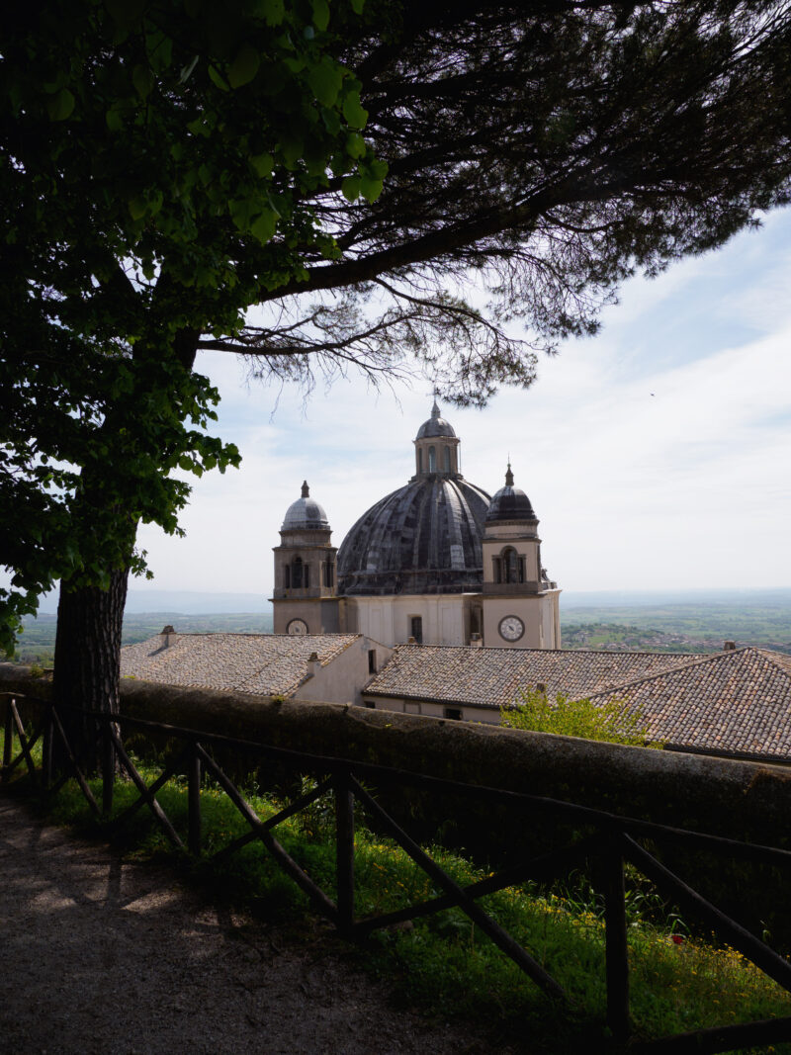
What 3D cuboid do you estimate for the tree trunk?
[{"bbox_3d":[-3.200,1.460,7.650,0.760,2.350,0.740,0,-5,0],"label":"tree trunk"}]

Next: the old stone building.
[{"bbox_3d":[5.700,3.812,102.577,36.000,45.000,40.000,-1,-5,15],"label":"old stone building"}]

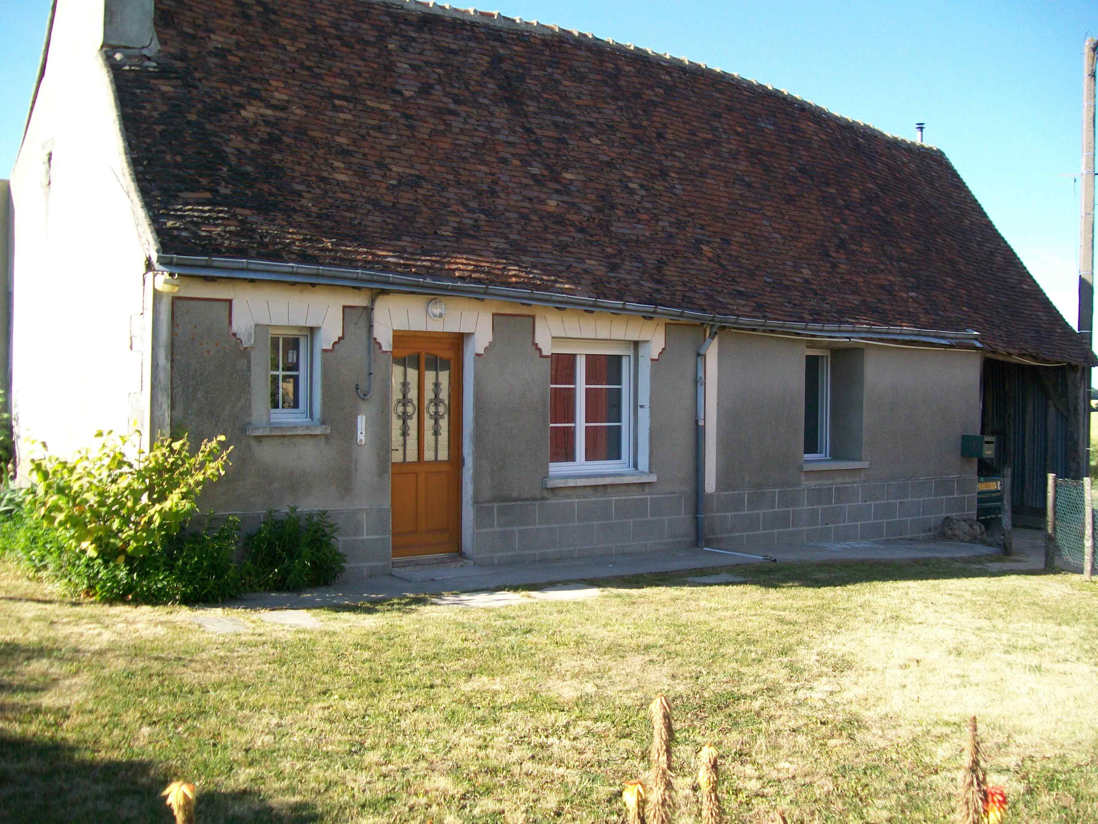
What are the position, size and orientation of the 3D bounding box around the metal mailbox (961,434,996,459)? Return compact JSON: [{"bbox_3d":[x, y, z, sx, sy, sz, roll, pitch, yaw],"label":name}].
[{"bbox_3d":[5.874,0.478,14.750,0.255,0.299,0.340,0,1,-33],"label":"metal mailbox"}]

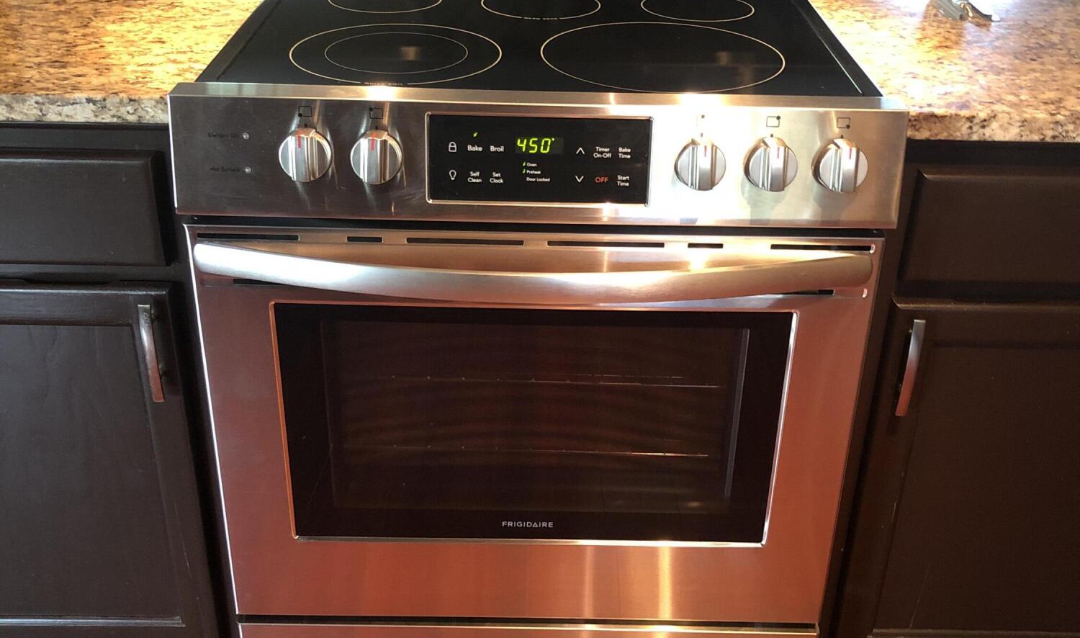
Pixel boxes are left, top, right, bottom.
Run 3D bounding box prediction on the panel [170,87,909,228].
[{"bbox_3d":[-0.003,-0.168,1.210,0.757,0.133,0.066,1,15,0],"label":"panel"}]

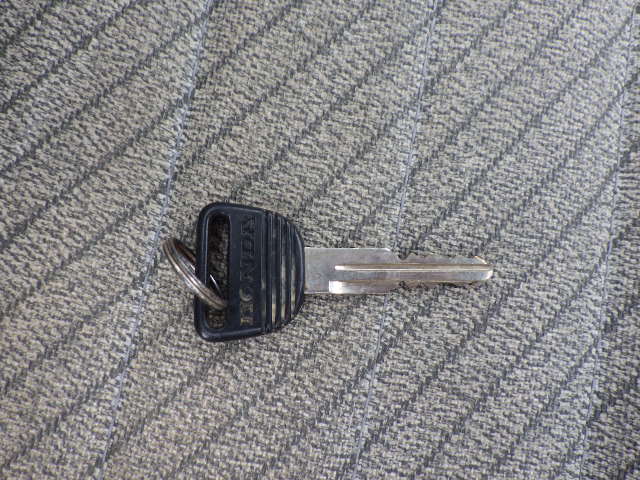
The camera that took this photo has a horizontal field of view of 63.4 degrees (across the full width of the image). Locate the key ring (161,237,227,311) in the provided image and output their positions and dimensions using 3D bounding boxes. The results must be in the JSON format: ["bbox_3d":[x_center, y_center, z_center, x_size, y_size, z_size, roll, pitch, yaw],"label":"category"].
[{"bbox_3d":[-0.028,0.007,0.115,0.004,0.021,0.021,-43,90,-17],"label":"key ring"}]

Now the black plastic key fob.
[{"bbox_3d":[-0.016,0.007,0.123,0.026,0.006,0.033,0,83,-8],"label":"black plastic key fob"}]

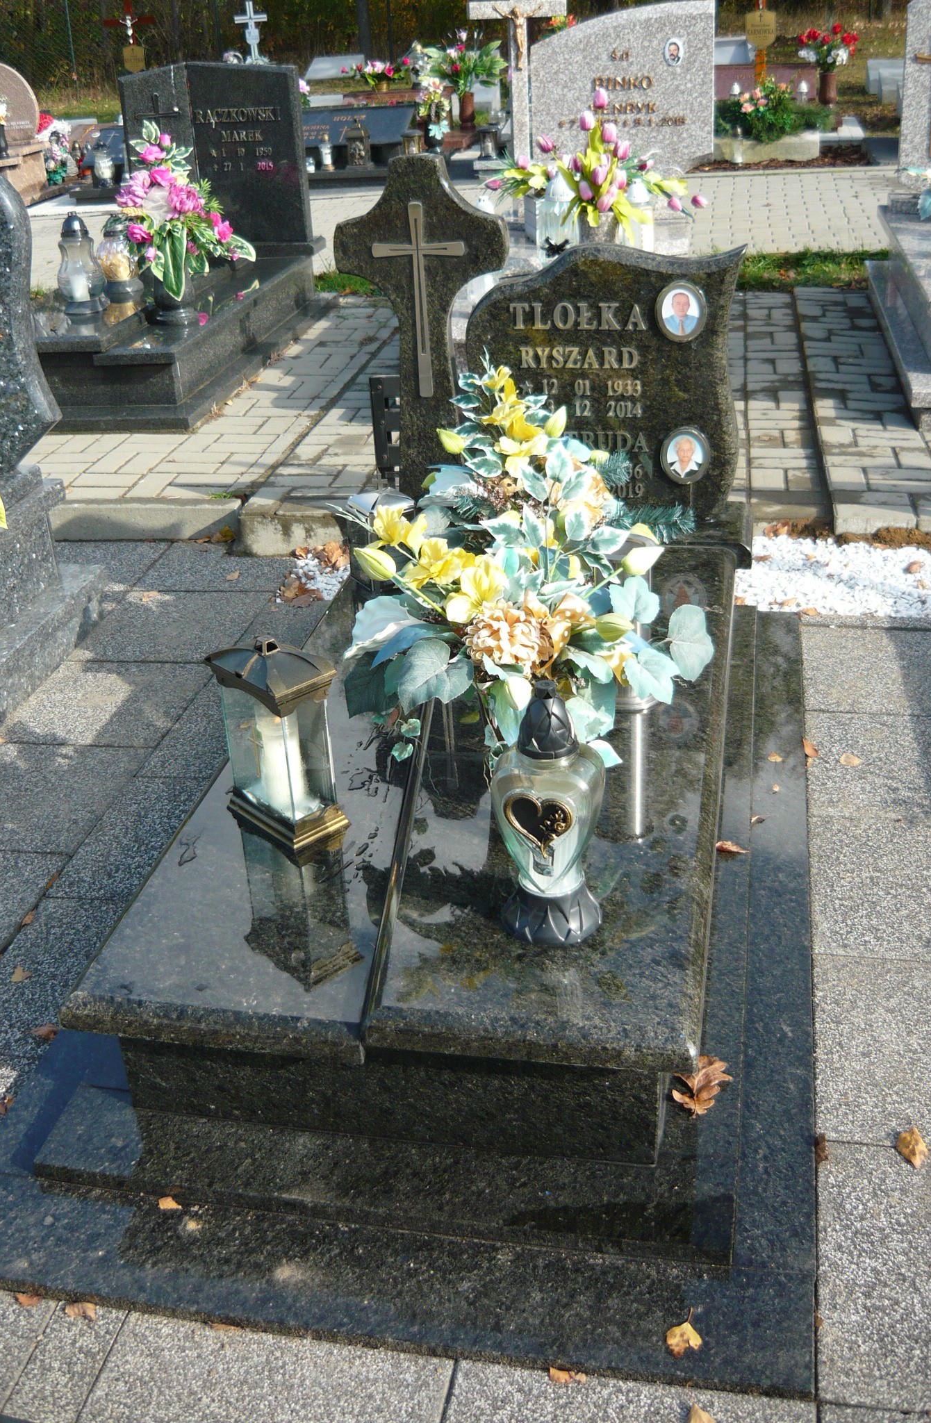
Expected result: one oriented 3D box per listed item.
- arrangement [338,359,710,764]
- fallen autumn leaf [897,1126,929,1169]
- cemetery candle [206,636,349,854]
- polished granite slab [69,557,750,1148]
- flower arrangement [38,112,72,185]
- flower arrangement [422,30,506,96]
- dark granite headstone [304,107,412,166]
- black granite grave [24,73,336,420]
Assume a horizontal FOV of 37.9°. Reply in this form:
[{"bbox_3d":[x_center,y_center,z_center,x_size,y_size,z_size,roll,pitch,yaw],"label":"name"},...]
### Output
[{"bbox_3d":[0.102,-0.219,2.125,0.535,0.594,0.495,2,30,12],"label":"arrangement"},{"bbox_3d":[0.590,0.566,1.787,0.040,0.015,0.067,2,30,12],"label":"fallen autumn leaf"},{"bbox_3d":[-0.280,0.031,2.033,0.105,0.307,0.181,-26,36,-34],"label":"cemetery candle"},{"bbox_3d":[0.036,0.120,2.383,0.822,0.228,1.505,2,30,12],"label":"polished granite slab"},{"bbox_3d":[-3.083,-4.233,10.196,0.257,0.495,0.267,-6,29,-3],"label":"flower arrangement"},{"bbox_3d":[-0.013,-4.938,10.325,0.614,0.436,0.455,2,30,12],"label":"flower arrangement"},{"bbox_3d":[-0.803,-4.016,9.471,0.911,0.396,0.356,2,30,12],"label":"dark granite headstone"},{"bbox_3d":[-1.262,-1.921,5.337,0.970,1.089,2.020,2,30,11],"label":"black granite grave"}]

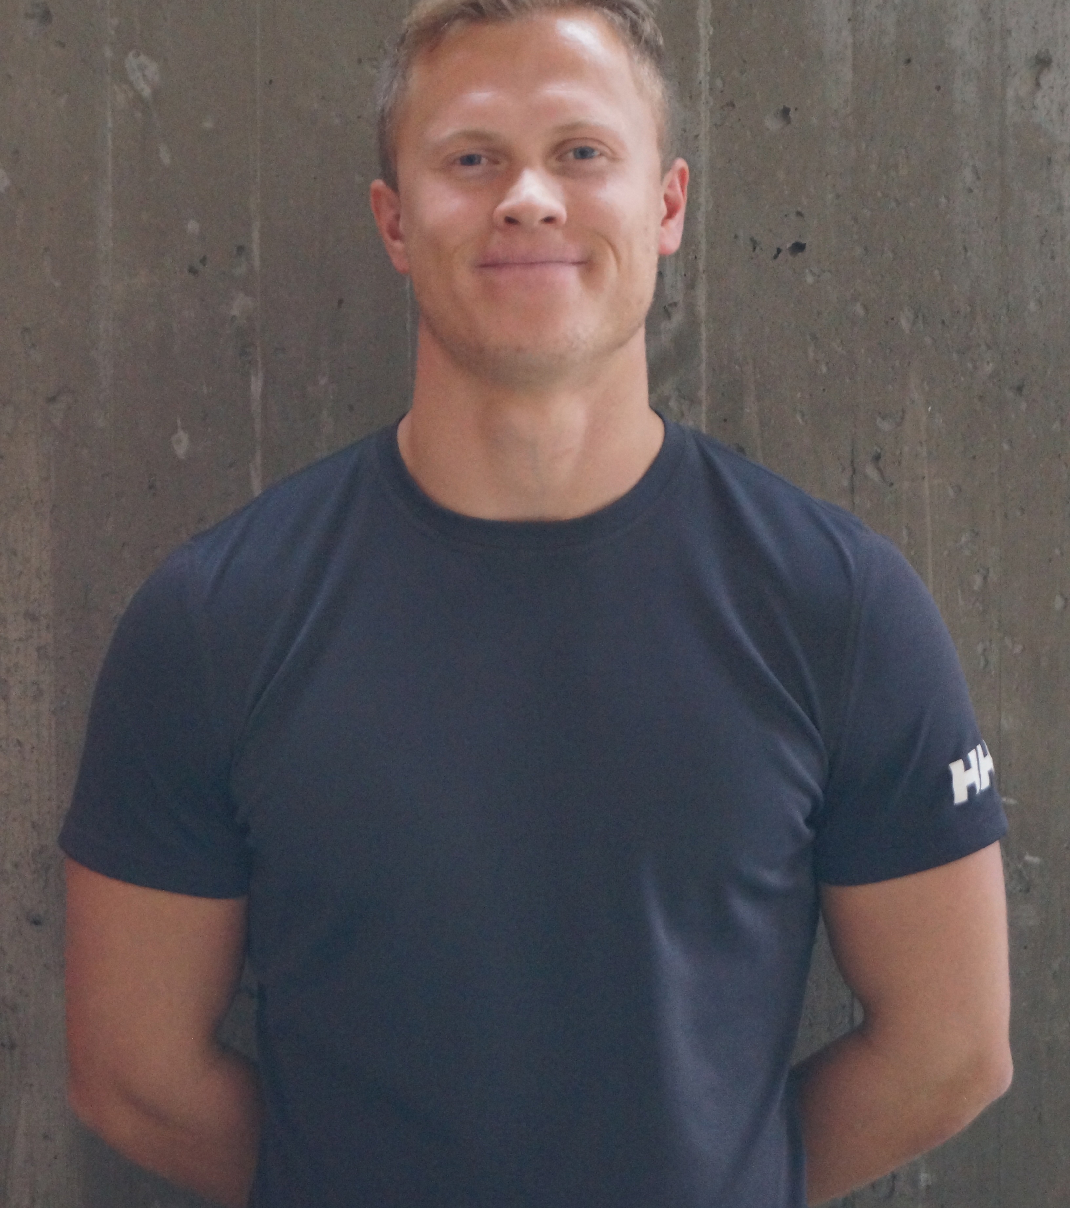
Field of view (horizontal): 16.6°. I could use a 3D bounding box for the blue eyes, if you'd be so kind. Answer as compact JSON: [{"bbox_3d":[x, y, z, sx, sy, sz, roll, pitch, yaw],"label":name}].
[{"bbox_3d":[-0.004,-0.253,2.070,0.085,0.013,0.020,-3,-3,0],"label":"blue eyes"}]

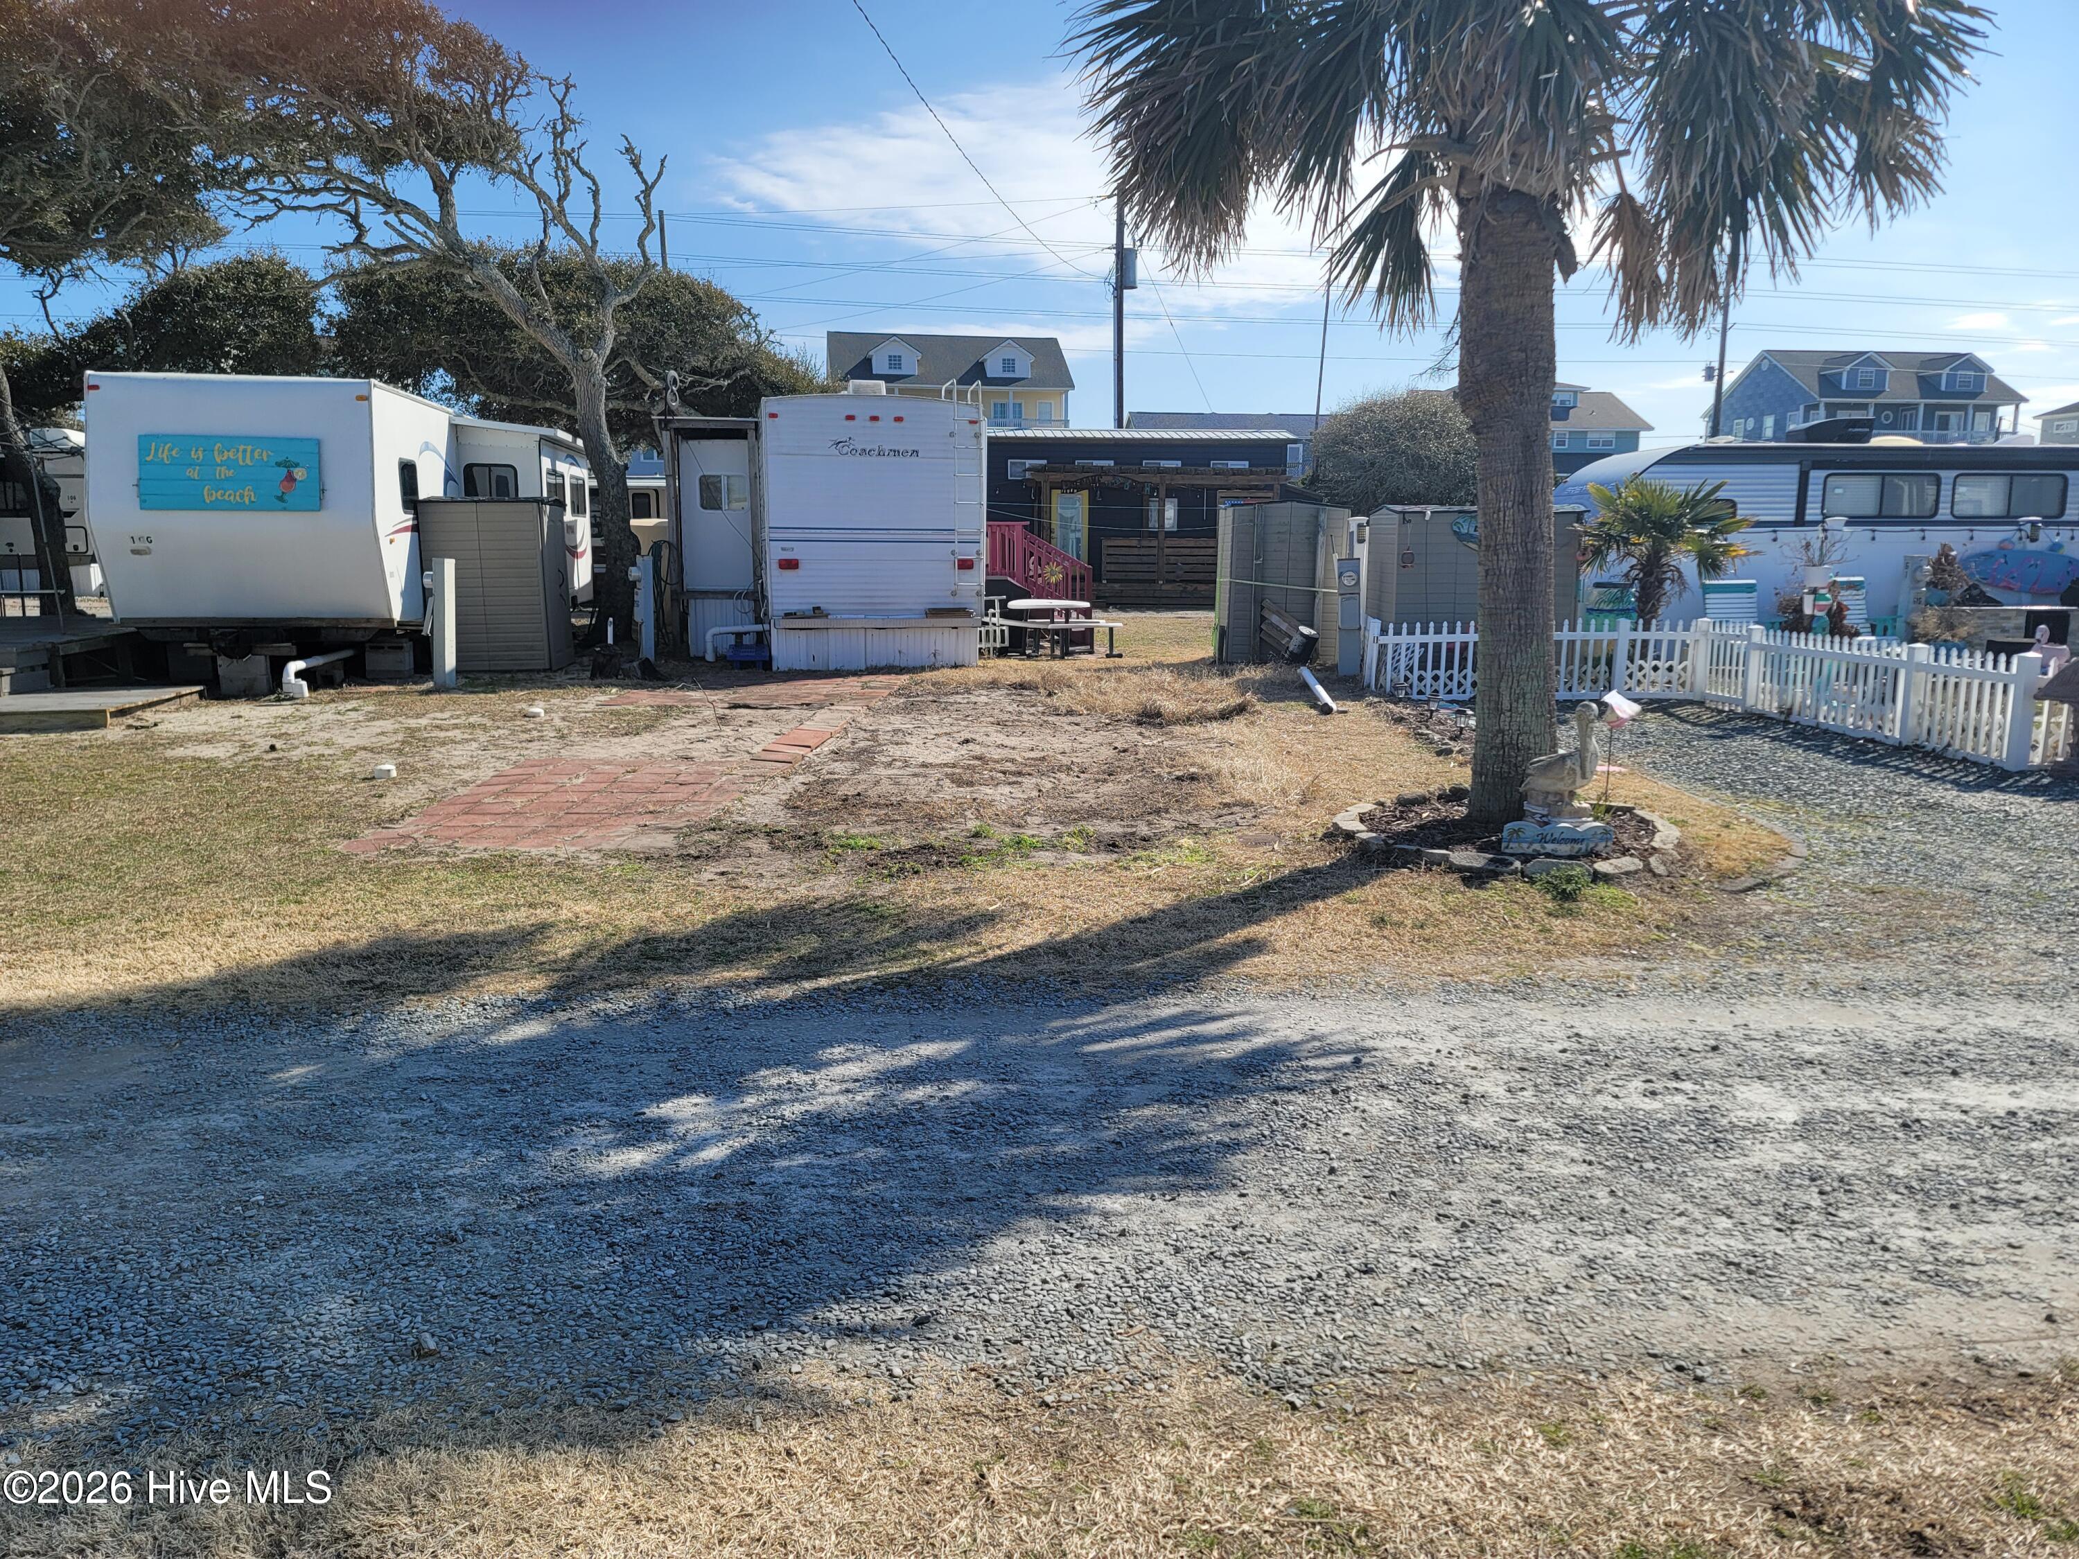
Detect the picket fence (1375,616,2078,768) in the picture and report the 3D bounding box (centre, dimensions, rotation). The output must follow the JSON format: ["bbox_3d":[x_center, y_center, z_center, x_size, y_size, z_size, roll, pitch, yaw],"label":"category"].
[{"bbox_3d":[5.102,-0.837,12.330,3.750,0.800,5.000,0,10,0],"label":"picket fence"}]

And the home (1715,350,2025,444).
[{"bbox_3d":[45.538,-18.216,84.128,12.600,11.400,10.800,-1,10,-7],"label":"home"}]

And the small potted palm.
[{"bbox_3d":[6.354,-1.966,15.081,1.700,2.100,1.650,0,10,0],"label":"small potted palm"}]

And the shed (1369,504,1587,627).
[{"bbox_3d":[4.624,-1.999,16.039,1.930,1.860,1.320,0,10,0],"label":"shed"}]

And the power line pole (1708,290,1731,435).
[{"bbox_3d":[32.436,-17.353,71.602,0.360,13.800,0.360,0,10,0],"label":"power line pole"}]

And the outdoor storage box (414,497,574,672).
[{"bbox_3d":[-6.195,-2.259,17.267,1.420,1.900,1.300,-1,10,-9],"label":"outdoor storage box"}]

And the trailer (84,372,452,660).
[{"bbox_3d":[-8.361,-2.955,18.182,2.500,2.950,8.200,-2,10,-11],"label":"trailer"}]

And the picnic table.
[{"bbox_3d":[0.124,-1.823,18.250,1.700,0.740,1.600,0,10,0],"label":"picnic table"}]

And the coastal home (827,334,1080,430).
[{"bbox_3d":[-5.361,-18.520,84.095,13.200,12.000,11.000,-2,10,-10],"label":"coastal home"}]

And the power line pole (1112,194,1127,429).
[{"bbox_3d":[2.020,-9.472,36.433,0.280,9.800,0.280,0,10,0],"label":"power line pole"}]

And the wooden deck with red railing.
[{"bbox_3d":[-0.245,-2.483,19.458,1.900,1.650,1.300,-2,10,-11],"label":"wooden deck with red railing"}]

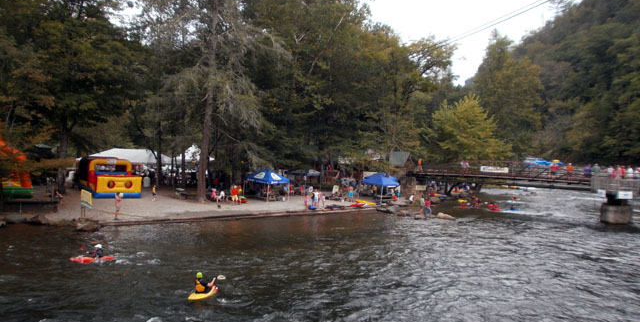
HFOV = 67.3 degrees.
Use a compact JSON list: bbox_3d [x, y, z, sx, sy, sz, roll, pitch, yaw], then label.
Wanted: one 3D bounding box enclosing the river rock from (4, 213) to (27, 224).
[{"bbox_3d":[-21.572,4.044,34.062,1.500,0.600,1.100,1,2,-30],"label":"river rock"}]

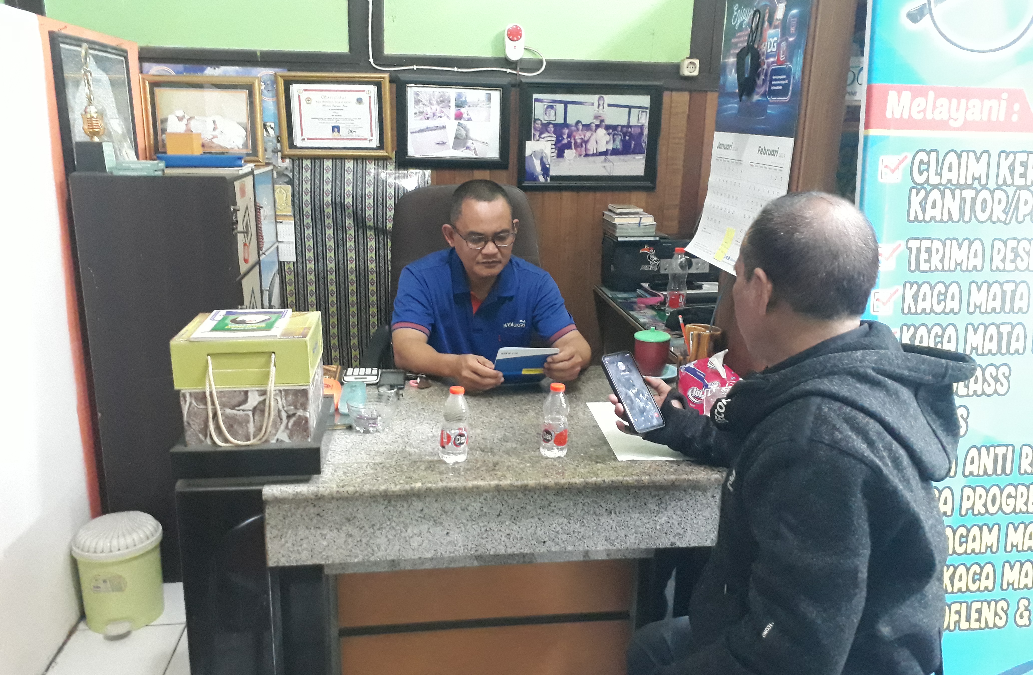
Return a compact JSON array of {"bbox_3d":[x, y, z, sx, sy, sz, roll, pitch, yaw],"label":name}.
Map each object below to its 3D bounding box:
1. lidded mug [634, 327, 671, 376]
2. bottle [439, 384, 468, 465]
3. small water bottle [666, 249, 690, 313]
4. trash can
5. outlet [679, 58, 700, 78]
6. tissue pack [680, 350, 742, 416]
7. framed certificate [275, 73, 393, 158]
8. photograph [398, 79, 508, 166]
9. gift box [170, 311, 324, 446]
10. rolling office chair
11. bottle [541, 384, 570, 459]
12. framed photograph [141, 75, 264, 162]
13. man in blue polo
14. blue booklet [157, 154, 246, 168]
[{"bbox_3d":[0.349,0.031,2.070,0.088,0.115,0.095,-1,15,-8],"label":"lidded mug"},{"bbox_3d":[-0.117,0.161,1.514,0.054,0.140,0.054,-1,15,-8],"label":"bottle"},{"bbox_3d":[0.530,-0.182,2.650,0.063,0.215,0.063,-1,15,-8],"label":"small water bottle"},{"bbox_3d":[-1.124,0.663,2.293,0.232,0.286,0.250,-3,15,-16],"label":"trash can"},{"bbox_3d":[0.663,-1.030,3.078,0.063,0.064,0.045,-1,15,-8],"label":"outlet"},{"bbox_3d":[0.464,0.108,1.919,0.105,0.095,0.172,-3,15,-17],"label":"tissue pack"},{"bbox_3d":[-0.653,-0.799,2.913,0.402,0.300,0.025,-1,20,-7],"label":"framed certificate"},{"bbox_3d":[-0.230,-0.787,2.974,0.420,0.325,0.025,-1,21,-8],"label":"photograph"},{"bbox_3d":[-0.504,0.073,1.551,0.235,0.195,0.227,-1,15,-8],"label":"gift box"},{"bbox_3d":[-0.169,0.117,2.604,0.660,1.190,0.670,-1,15,-8],"label":"rolling office chair"},{"bbox_3d":[0.077,0.161,1.590,0.054,0.141,0.054,-1,15,-8],"label":"bottle"},{"bbox_3d":[-1.108,-0.770,2.859,0.403,0.304,0.025,-1,17,-7],"label":"framed photograph"},{"bbox_3d":[-0.074,0.190,2.285,0.545,1.257,0.660,0,15,-6],"label":"man in blue polo"},{"bbox_3d":[-0.927,-0.539,2.440,0.240,0.034,0.250,-1,15,-8],"label":"blue booklet"}]

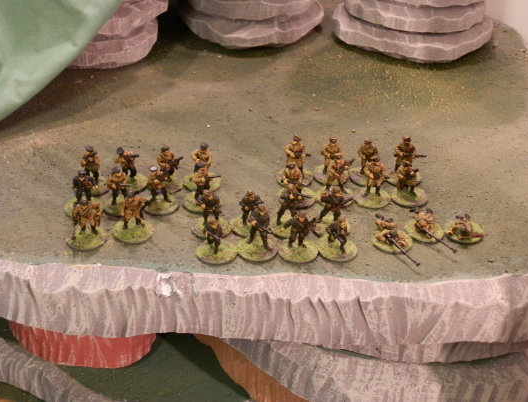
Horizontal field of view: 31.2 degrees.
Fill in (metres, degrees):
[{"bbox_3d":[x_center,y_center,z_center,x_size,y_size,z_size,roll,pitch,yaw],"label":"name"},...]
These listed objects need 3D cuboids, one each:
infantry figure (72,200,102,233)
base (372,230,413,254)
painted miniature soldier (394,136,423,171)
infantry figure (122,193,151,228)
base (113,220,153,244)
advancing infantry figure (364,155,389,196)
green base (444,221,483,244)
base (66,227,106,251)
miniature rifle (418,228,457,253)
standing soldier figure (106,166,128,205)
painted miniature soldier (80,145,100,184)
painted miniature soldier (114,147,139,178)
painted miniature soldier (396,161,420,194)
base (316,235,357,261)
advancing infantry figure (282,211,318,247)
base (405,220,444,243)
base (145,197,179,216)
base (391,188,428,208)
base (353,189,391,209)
[{"bbox_3d":[-0.110,0.009,0.585,0.018,0.024,0.013,-5,30,-11],"label":"infantry figure"},{"bbox_3d":[0.080,0.025,0.592,0.025,0.003,0.025,2,32,0],"label":"base"},{"bbox_3d":[0.103,-0.034,0.667,0.020,0.029,0.014,-8,32,-17],"label":"painted miniature soldier"},{"bbox_3d":[-0.082,0.004,0.593,0.017,0.026,0.013,-5,31,-13],"label":"infantry figure"},{"bbox_3d":[-0.083,0.019,0.595,0.025,0.003,0.025,1,30,0],"label":"base"},{"bbox_3d":[0.075,-0.017,0.628,0.015,0.030,0.012,-6,33,-13],"label":"advancing infantry figure"},{"bbox_3d":[0.129,0.019,0.606,0.025,0.002,0.025,2,31,0],"label":"green base"},{"bbox_3d":[-0.110,0.023,0.586,0.025,0.002,0.025,2,30,0],"label":"base"},{"bbox_3d":[0.107,0.023,0.589,0.002,0.004,0.034,-20,37,-31],"label":"miniature rifle"},{"bbox_3d":[-0.096,-0.012,0.619,0.015,0.027,0.013,-8,32,-17],"label":"standing soldier figure"},{"bbox_3d":[-0.116,-0.025,0.631,0.013,0.028,0.011,-9,34,-17],"label":"painted miniature soldier"},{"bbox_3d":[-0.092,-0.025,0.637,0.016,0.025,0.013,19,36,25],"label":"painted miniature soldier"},{"bbox_3d":[0.098,-0.016,0.639,0.015,0.023,0.015,-12,32,-22],"label":"painted miniature soldier"},{"bbox_3d":[0.045,0.030,0.584,0.025,0.002,0.025,2,31,0],"label":"base"},{"bbox_3d":[0.023,0.017,0.577,0.021,0.026,0.013,-1,31,-4],"label":"advancing infantry figure"},{"bbox_3d":[0.103,0.020,0.606,0.025,0.002,0.025,2,30,0],"label":"base"},{"bbox_3d":[-0.068,0.002,0.627,0.025,0.002,0.025,2,31,0],"label":"base"},{"bbox_3d":[0.099,-0.003,0.637,0.025,0.003,0.025,2,32,0],"label":"base"},{"bbox_3d":[0.073,-0.002,0.640,0.025,0.002,0.025,2,31,0],"label":"base"}]

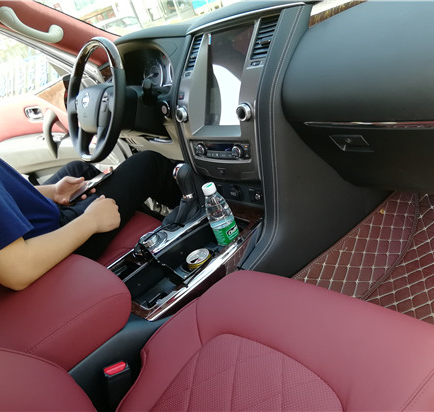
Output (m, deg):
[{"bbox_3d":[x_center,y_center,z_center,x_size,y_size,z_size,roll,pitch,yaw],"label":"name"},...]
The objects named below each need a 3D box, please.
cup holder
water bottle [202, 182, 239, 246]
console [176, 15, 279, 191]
[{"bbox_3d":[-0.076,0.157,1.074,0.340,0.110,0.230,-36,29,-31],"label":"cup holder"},{"bbox_3d":[0.018,0.046,1.084,0.064,0.225,0.064,-36,29,-31],"label":"water bottle"},{"bbox_3d":[0.028,-0.263,1.112,0.107,0.410,0.315,-7,11,-40],"label":"console"}]

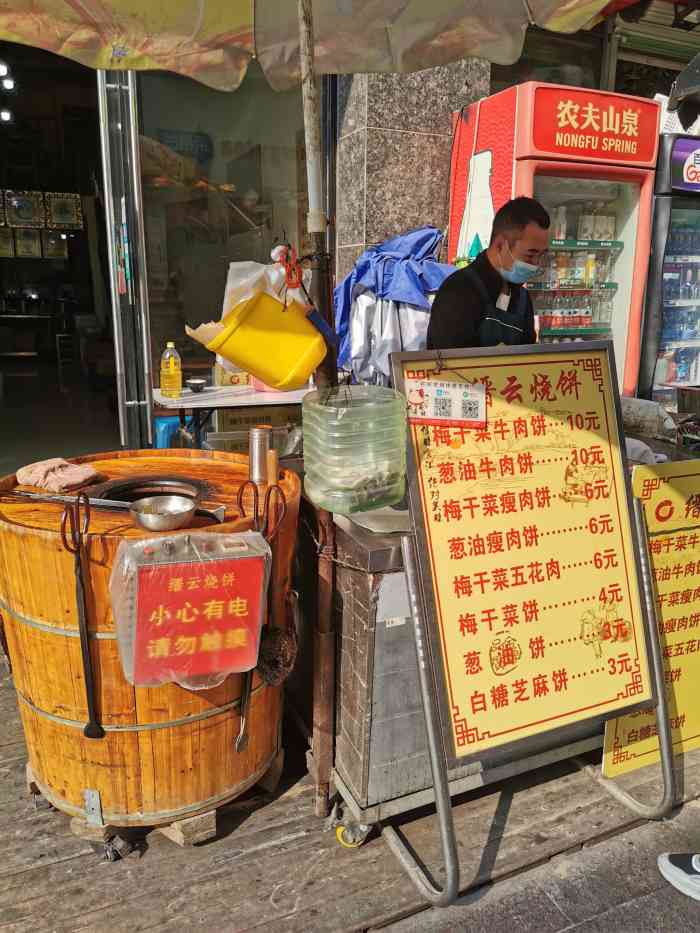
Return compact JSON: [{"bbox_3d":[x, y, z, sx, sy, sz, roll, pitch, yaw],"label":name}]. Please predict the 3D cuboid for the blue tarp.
[{"bbox_3d":[0.197,-0.714,3.150,0.460,0.620,0.340,-5,14,-21],"label":"blue tarp"}]

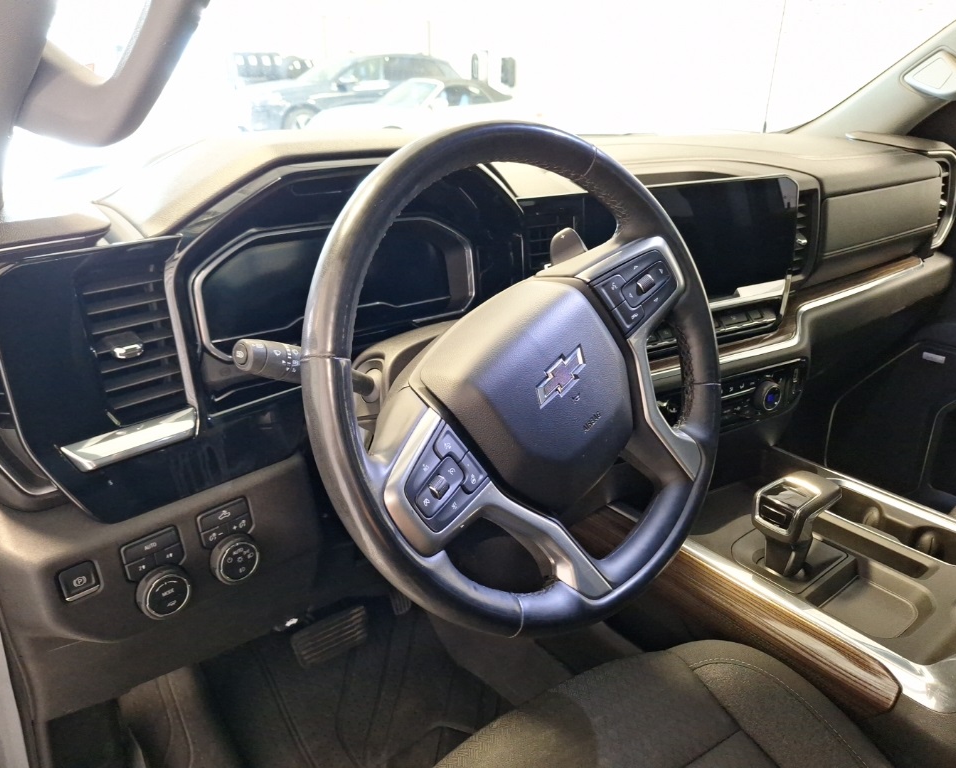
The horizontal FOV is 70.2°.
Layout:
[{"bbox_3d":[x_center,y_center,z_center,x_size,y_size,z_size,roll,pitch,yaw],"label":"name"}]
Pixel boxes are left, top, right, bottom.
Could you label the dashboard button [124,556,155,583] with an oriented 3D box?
[{"bbox_3d":[-0.296,0.161,0.597,0.008,0.016,0.025,9,24,42],"label":"dashboard button"}]

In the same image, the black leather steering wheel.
[{"bbox_3d":[0.040,-0.006,0.541,0.386,0.386,0.100,-42,18,-29],"label":"black leather steering wheel"}]

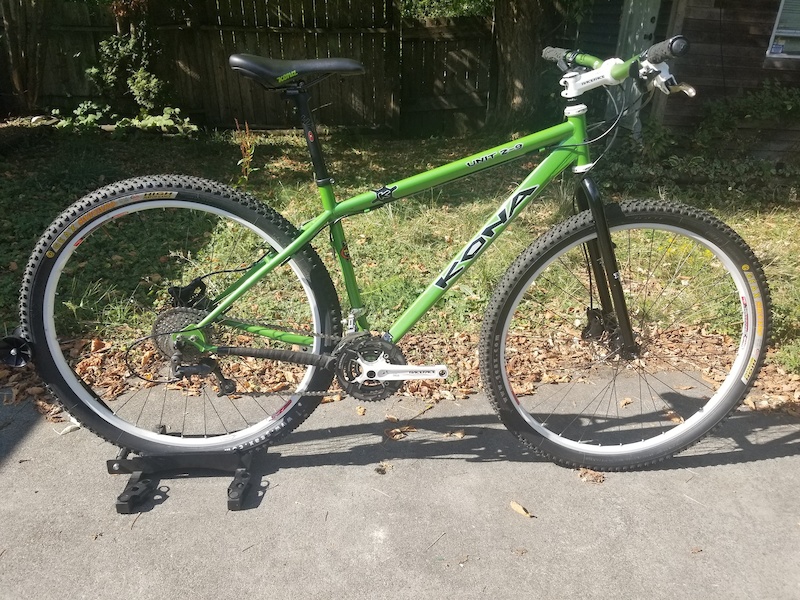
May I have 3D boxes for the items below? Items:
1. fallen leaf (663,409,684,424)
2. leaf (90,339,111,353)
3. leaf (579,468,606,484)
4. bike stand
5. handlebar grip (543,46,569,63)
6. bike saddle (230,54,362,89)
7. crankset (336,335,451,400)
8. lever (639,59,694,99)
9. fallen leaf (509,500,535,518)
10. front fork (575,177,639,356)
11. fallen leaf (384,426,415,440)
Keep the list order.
[{"bbox_3d":[0.865,0.368,1.899,0.042,0.018,0.082,-10,24,-28],"label":"fallen leaf"},{"bbox_3d":[-1.097,0.176,2.205,0.072,0.035,0.045,-5,23,-17],"label":"leaf"},{"bbox_3d":[0.514,0.472,1.603,0.078,0.020,0.048,13,24,27],"label":"leaf"},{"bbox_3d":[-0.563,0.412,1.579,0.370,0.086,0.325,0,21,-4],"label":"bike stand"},{"bbox_3d":[0.397,-0.631,1.542,0.034,0.034,0.128,-1,22,-14],"label":"handlebar grip"},{"bbox_3d":[-0.210,-0.474,1.258,0.276,0.074,0.140,2,21,-5],"label":"bike saddle"},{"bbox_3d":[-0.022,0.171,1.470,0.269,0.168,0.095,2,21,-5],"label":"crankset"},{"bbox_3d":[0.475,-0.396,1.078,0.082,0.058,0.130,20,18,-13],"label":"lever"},{"bbox_3d":[0.304,0.518,1.481,0.026,0.012,0.070,-17,28,-39],"label":"fallen leaf"},{"bbox_3d":[0.500,-0.079,1.461,0.075,0.480,0.135,-19,21,5],"label":"front fork"},{"bbox_3d":[0.000,0.393,1.763,0.090,0.020,0.050,-4,22,-15],"label":"fallen leaf"}]

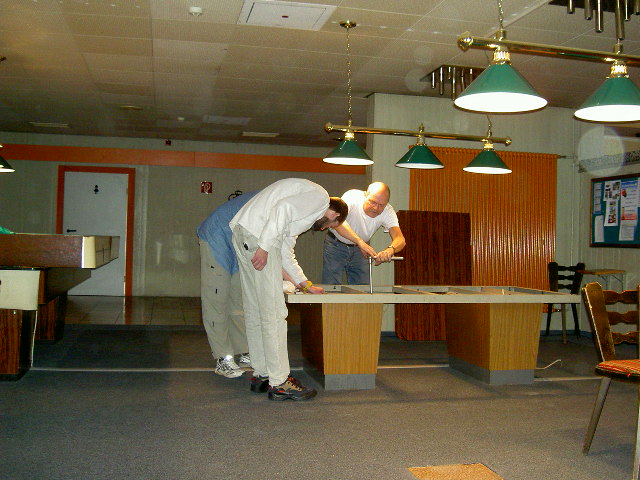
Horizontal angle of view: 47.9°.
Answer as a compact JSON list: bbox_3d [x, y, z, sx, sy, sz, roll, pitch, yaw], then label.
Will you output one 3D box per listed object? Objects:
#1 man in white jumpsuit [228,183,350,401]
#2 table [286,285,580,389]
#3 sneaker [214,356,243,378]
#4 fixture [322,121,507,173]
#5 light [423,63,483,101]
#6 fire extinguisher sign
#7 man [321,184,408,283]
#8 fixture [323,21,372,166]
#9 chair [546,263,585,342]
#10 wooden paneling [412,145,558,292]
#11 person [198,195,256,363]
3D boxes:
[{"bbox_3d":[-0.201,0.308,4.676,0.710,1.390,0.500,1,0,-16],"label":"man in white jumpsuit"},{"bbox_3d":[0.697,0.701,5.346,2.130,0.660,1.100,1,0,-13],"label":"table"},{"bbox_3d":[-0.656,0.930,5.331,0.280,0.130,0.110,1,0,44],"label":"sneaker"},{"bbox_3d":[0.749,-0.701,5.407,1.480,0.330,0.385,1,0,-13],"label":"fixture"},{"bbox_3d":[1.331,-1.407,6.874,0.630,0.310,0.630,1,0,-13],"label":"light"},{"bbox_3d":[-1.907,-0.890,12.182,0.195,0.195,0.015,1,0,-13],"label":"fire extinguisher sign"},{"bbox_3d":[0.332,0.295,5.723,0.570,1.450,0.800,1,0,-19],"label":"man"},{"bbox_3d":[0.217,-1.080,5.283,0.385,1.030,0.385,1,0,0],"label":"fixture"},{"bbox_3d":[2.636,0.665,7.929,0.430,0.840,0.460,1,0,38],"label":"chair"},{"bbox_3d":[1.854,-0.094,7.973,1.760,1.780,0.090,1,0,-13],"label":"wooden paneling"},{"bbox_3d":[-0.520,0.316,5.380,0.760,1.370,0.560,1,-1,13],"label":"person"}]

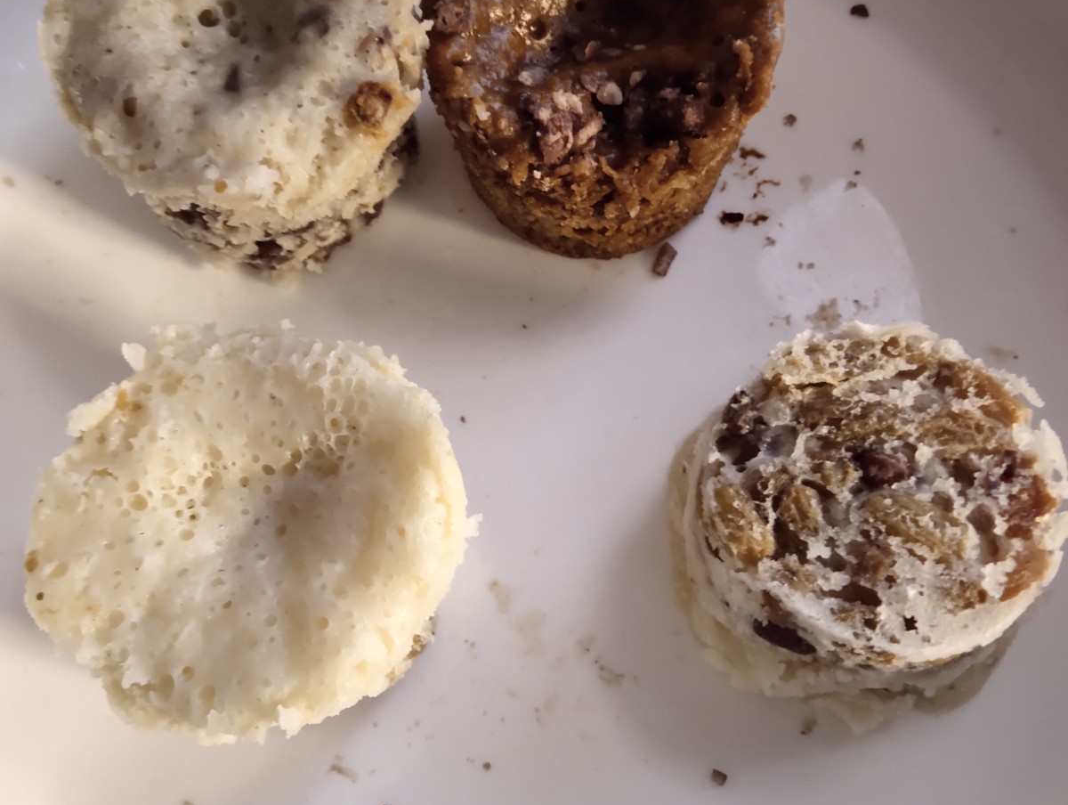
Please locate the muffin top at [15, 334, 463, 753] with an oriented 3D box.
[{"bbox_3d":[-0.037,0.021,0.161,0.058,0.040,0.058,0,74,1],"label":"muffin top"}]

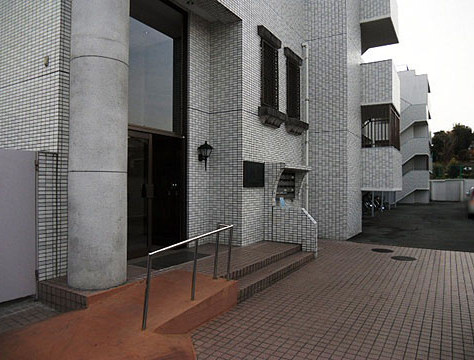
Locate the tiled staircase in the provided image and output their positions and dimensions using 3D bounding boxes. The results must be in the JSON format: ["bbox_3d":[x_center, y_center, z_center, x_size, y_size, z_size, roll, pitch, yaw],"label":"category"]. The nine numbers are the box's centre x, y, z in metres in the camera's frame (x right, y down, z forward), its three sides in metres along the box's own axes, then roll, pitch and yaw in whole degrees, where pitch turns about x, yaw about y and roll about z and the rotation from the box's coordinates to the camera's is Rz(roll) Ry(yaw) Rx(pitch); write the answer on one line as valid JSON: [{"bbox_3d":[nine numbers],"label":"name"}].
[{"bbox_3d":[0.250,1.453,6.437,1.252,0.288,3.100,0,-1,29],"label":"tiled staircase"}]

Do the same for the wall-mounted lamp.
[{"bbox_3d":[-0.617,-0.479,7.548,0.260,0.595,0.240,0,-1,29],"label":"wall-mounted lamp"}]

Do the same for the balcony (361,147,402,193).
[{"bbox_3d":[5.042,-0.343,12.988,0.980,1.370,2.530,0,-1,29],"label":"balcony"}]

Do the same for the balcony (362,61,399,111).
[{"bbox_3d":[4.971,-3.040,12.903,0.960,1.380,2.260,0,-1,29],"label":"balcony"}]

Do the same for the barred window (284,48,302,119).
[{"bbox_3d":[1.513,-2.498,9.932,0.154,1.689,1.053,0,-1,29],"label":"barred window"}]

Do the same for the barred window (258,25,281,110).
[{"bbox_3d":[0.785,-2.513,8.643,0.154,1.689,1.033,0,-1,29],"label":"barred window"}]

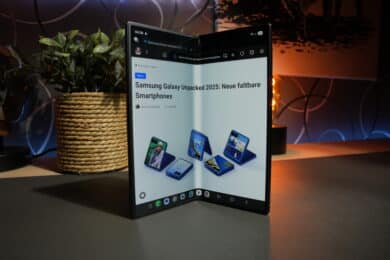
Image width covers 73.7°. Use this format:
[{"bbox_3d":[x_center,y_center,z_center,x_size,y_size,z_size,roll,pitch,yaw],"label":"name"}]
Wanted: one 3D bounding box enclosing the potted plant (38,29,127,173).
[{"bbox_3d":[-0.170,-0.055,0.445,0.180,0.235,0.172,0,4,0],"label":"potted plant"}]

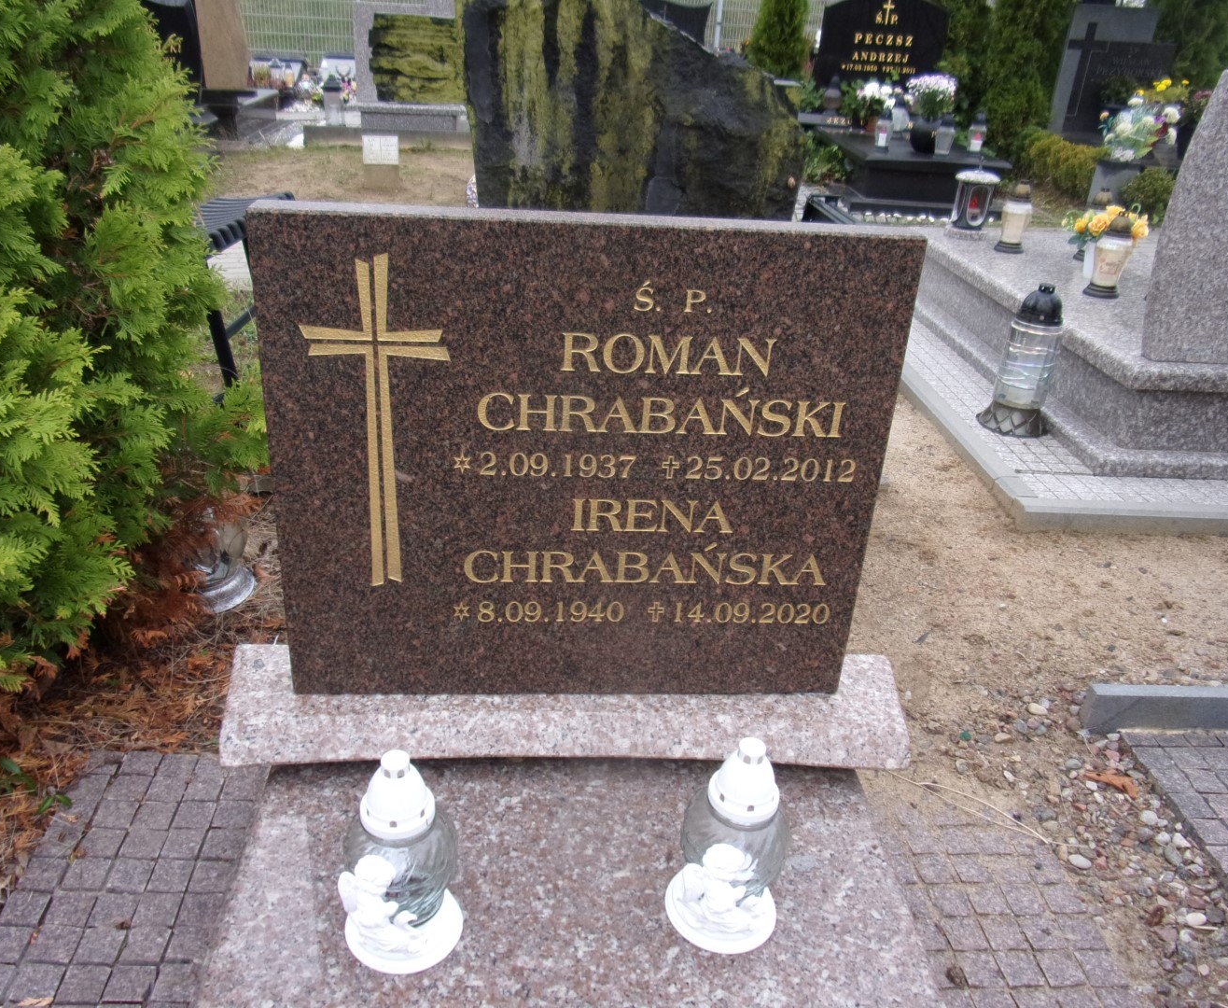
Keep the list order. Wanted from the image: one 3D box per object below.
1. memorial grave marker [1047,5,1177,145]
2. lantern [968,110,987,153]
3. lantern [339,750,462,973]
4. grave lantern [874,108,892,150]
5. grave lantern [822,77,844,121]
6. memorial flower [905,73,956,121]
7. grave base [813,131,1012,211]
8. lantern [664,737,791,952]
[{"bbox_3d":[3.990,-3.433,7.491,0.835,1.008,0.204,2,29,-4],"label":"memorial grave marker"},{"bbox_3d":[2.606,-2.660,6.638,0.118,0.264,0.118,2,28,-4],"label":"lantern"},{"bbox_3d":[-0.263,0.419,1.146,0.150,0.286,0.150,3,29,-2],"label":"lantern"},{"bbox_3d":[1.934,-2.672,6.639,0.118,0.258,0.118,2,28,-4],"label":"grave lantern"},{"bbox_3d":[1.744,-3.242,7.387,0.153,0.290,0.153,2,29,-4],"label":"grave lantern"},{"bbox_3d":[2.198,-2.779,6.383,0.346,0.316,0.346,2,29,-4],"label":"memorial flower"},{"bbox_3d":[2.024,-2.408,6.731,1.028,0.331,1.832,2,29,-4],"label":"grave base"},{"bbox_3d":[0.156,0.419,1.201,0.150,0.292,0.150,12,30,14],"label":"lantern"}]

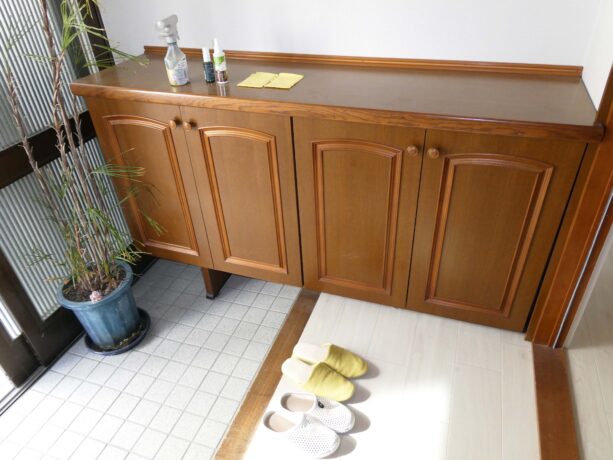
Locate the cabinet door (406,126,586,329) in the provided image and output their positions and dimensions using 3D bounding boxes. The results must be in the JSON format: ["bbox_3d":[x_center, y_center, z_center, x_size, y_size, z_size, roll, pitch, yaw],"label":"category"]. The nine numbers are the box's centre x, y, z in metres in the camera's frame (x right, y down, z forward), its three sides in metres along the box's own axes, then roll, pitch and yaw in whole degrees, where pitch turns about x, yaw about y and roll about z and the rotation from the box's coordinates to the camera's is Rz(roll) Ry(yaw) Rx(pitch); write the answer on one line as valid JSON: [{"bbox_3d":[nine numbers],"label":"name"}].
[{"bbox_3d":[0.602,0.030,1.469,0.439,0.768,0.030,10,37,17],"label":"cabinet door"}]

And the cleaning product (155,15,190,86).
[{"bbox_3d":[-0.487,-0.656,1.555,0.075,0.233,0.095,22,42,31],"label":"cleaning product"}]

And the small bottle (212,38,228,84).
[{"bbox_3d":[-0.319,-0.621,1.564,0.044,0.153,0.044,1,35,5],"label":"small bottle"}]

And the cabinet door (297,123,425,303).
[{"bbox_3d":[0.183,-0.040,1.599,0.448,0.772,0.030,10,37,17],"label":"cabinet door"}]

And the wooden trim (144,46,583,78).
[{"bbox_3d":[0.100,-0.707,1.763,1.840,0.036,0.020,10,37,17],"label":"wooden trim"}]

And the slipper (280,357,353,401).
[{"bbox_3d":[0.035,0.500,1.482,0.272,0.075,0.100,15,39,24],"label":"slipper"}]

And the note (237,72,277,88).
[{"bbox_3d":[-0.179,-0.574,1.617,0.102,0.005,0.180,10,37,17],"label":"note"}]

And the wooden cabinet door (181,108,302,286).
[{"bbox_3d":[-0.239,-0.110,1.730,0.446,0.784,0.030,10,37,17],"label":"wooden cabinet door"}]

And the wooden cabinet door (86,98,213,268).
[{"bbox_3d":[-0.658,-0.179,1.861,0.442,0.795,0.030,10,37,17],"label":"wooden cabinet door"}]

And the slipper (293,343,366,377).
[{"bbox_3d":[0.084,0.456,1.546,0.274,0.070,0.096,10,37,17],"label":"slipper"}]

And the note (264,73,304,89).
[{"bbox_3d":[-0.080,-0.559,1.589,0.103,0.005,0.178,10,37,17],"label":"note"}]

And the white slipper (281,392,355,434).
[{"bbox_3d":[0.032,0.572,1.364,0.250,0.090,0.095,10,37,18],"label":"white slipper"}]

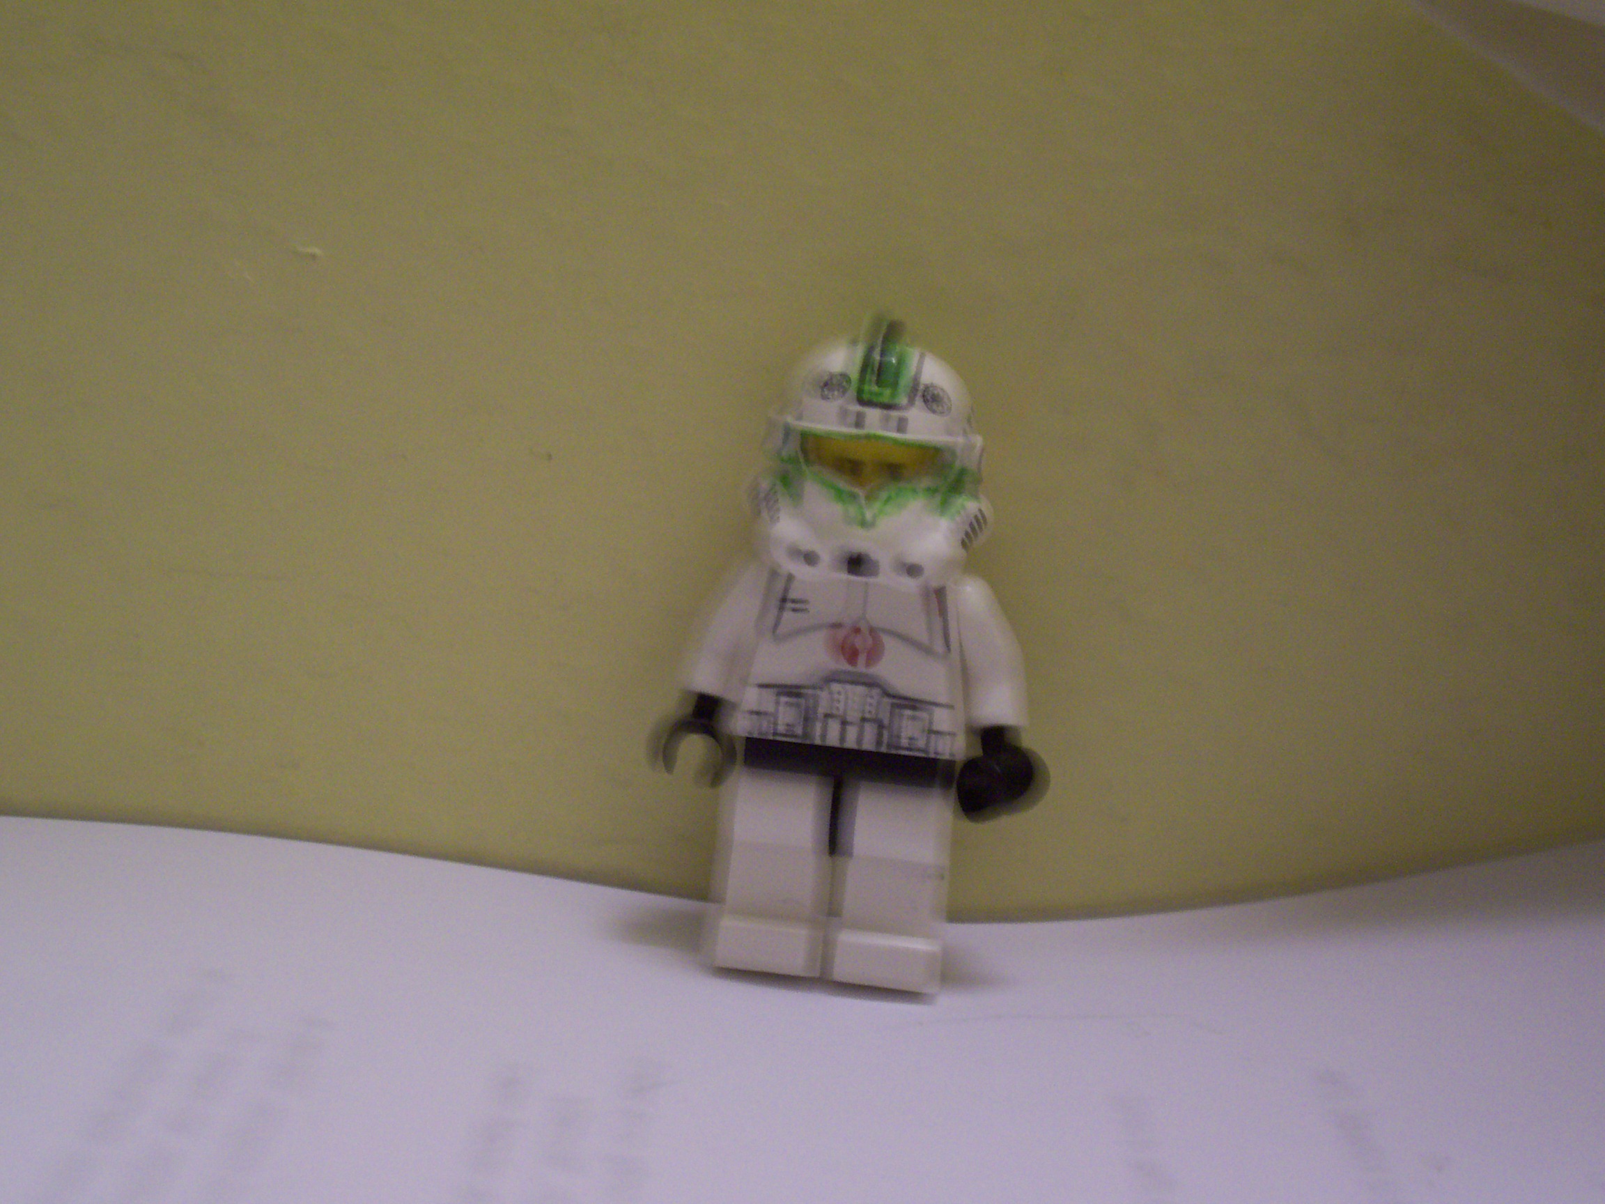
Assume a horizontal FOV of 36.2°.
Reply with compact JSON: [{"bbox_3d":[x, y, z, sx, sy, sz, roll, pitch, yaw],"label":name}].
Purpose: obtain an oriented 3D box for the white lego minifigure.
[{"bbox_3d":[0.004,0.003,0.172,0.027,0.045,0.015,6,8,0],"label":"white lego minifigure"}]

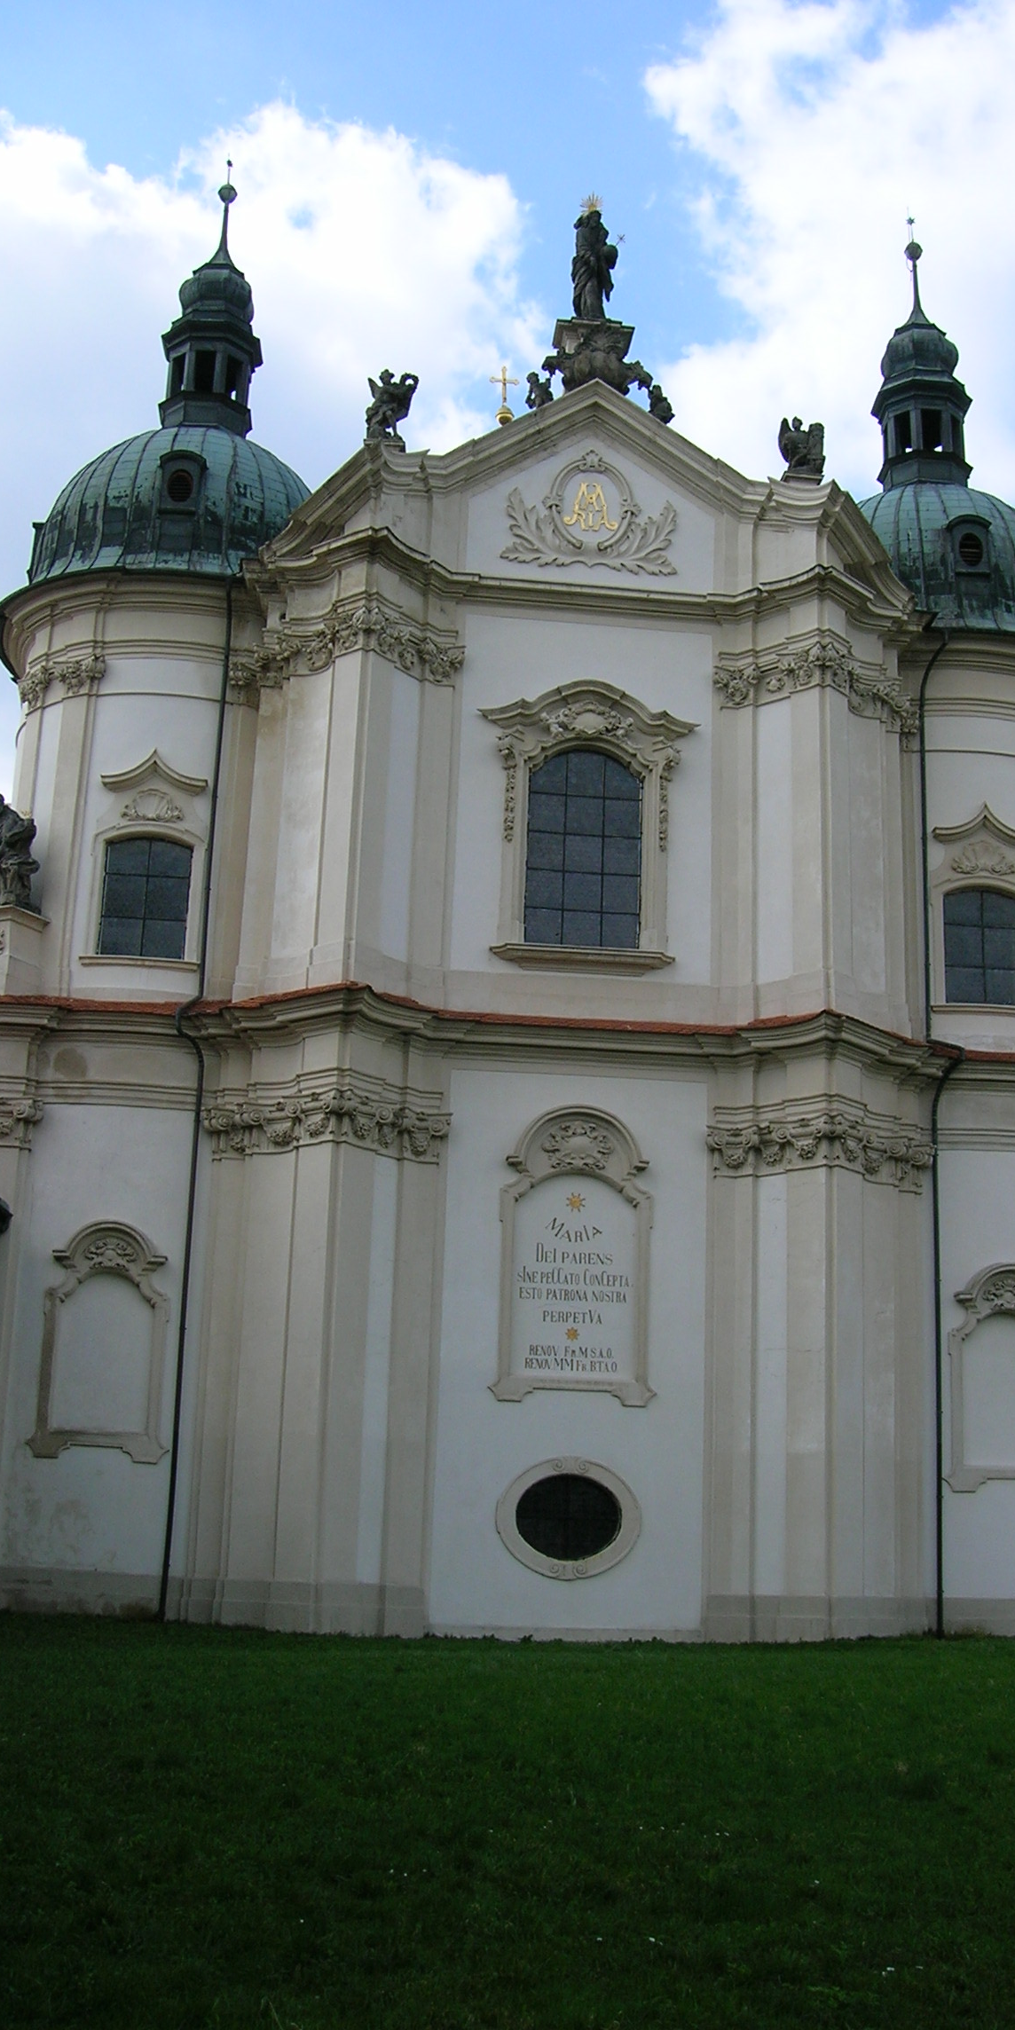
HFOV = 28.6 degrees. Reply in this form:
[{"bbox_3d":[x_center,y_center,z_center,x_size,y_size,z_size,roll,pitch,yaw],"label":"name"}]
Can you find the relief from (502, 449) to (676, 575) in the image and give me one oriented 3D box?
[{"bbox_3d":[1.817,-10.892,43.304,3.796,3.099,0.260,3,-16,-5],"label":"relief"}]

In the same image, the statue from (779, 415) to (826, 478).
[{"bbox_3d":[6.384,-12.306,43.155,1.009,1.456,0.832,8,-17,-20],"label":"statue"}]

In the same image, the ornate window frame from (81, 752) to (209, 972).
[{"bbox_3d":[-7.524,-3.323,41.683,2.496,4.680,0.468,2,-16,-1],"label":"ornate window frame"}]

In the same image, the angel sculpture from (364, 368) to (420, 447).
[{"bbox_3d":[-2.271,-11.846,38.845,1.000,1.642,0.800,6,-16,-14],"label":"angel sculpture"}]

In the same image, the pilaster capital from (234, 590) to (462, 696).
[{"bbox_3d":[-3.337,-7.548,41.613,4.888,1.144,3.016,3,-16,-5],"label":"pilaster capital"}]

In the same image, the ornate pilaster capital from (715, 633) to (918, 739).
[{"bbox_3d":[6.511,-6.840,41.408,4.324,1.081,2.632,3,-14,-6],"label":"ornate pilaster capital"}]

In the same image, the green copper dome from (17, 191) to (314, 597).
[{"bbox_3d":[-6.614,-13.614,44.568,7.200,11.688,7.200,3,-15,-5],"label":"green copper dome"}]

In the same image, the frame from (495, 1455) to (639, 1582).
[{"bbox_3d":[1.061,8.666,34.258,2.600,2.032,0.300,3,-15,-4],"label":"frame"}]

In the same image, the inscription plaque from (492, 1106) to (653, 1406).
[{"bbox_3d":[1.154,4.228,35.412,2.850,5.309,0.300,3,-15,-4],"label":"inscription plaque"}]

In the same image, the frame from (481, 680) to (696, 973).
[{"bbox_3d":[1.633,-3.936,41.267,4.524,6.396,0.624,3,-16,-5],"label":"frame"}]

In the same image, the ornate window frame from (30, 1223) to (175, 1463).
[{"bbox_3d":[-7.138,5.775,35.353,2.400,4.205,0.350,4,-15,-8],"label":"ornate window frame"}]

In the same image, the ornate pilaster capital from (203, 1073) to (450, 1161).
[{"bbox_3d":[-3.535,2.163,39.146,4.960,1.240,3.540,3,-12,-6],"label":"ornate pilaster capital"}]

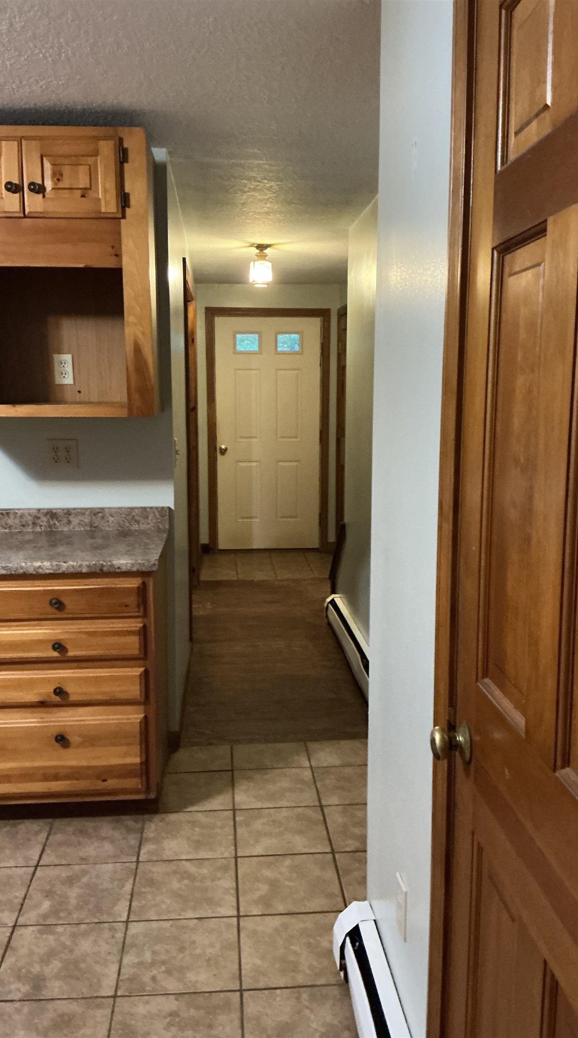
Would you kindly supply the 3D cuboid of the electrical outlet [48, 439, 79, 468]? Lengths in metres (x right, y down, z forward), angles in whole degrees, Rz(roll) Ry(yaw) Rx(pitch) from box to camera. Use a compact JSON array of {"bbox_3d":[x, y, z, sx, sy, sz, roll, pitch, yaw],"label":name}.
[{"bbox_3d":[-0.867,-0.248,3.218,0.114,0.114,0.010,-1,9,-5],"label":"electrical outlet"}]

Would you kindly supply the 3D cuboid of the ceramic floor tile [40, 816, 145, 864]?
[{"bbox_3d":[-0.627,1.041,2.733,0.298,0.010,0.298,-1,8,-5],"label":"ceramic floor tile"}]

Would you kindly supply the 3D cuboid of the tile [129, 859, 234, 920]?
[{"bbox_3d":[-0.302,1.082,2.460,0.298,0.010,0.298,-1,8,-5],"label":"tile"}]

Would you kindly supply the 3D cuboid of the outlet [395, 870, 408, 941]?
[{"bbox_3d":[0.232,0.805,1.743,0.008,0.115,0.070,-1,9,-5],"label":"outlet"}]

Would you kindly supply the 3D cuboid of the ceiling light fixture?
[{"bbox_3d":[-0.177,-1.611,5.347,0.145,0.260,0.145,-1,8,-5],"label":"ceiling light fixture"}]

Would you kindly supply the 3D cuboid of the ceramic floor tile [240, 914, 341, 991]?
[{"bbox_3d":[0.022,1.123,2.187,0.298,0.010,0.298,-1,8,-5],"label":"ceramic floor tile"}]

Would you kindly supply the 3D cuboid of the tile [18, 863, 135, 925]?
[{"bbox_3d":[-0.622,1.118,2.508,0.305,0.010,0.294,-1,9,-5],"label":"tile"}]

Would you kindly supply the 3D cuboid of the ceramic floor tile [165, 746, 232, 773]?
[{"bbox_3d":[-0.359,0.954,3.323,0.270,0.010,0.245,-1,8,-5],"label":"ceramic floor tile"}]

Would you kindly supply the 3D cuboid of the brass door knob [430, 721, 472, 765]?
[{"bbox_3d":[0.239,0.338,1.263,0.062,0.062,0.062,-1,8,-5],"label":"brass door knob"}]

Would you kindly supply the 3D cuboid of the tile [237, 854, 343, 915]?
[{"bbox_3d":[-0.001,1.111,2.559,0.305,0.010,0.294,-1,9,-5],"label":"tile"}]

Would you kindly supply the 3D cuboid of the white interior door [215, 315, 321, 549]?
[{"bbox_3d":[-0.180,-0.737,7.423,0.914,2.032,0.045,-1,8,-5],"label":"white interior door"}]

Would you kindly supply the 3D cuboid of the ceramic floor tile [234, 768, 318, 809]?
[{"bbox_3d":[-0.051,1.014,3.148,0.305,0.010,0.294,-1,9,-5],"label":"ceramic floor tile"}]

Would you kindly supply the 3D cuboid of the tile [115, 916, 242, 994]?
[{"bbox_3d":[-0.287,1.163,2.239,0.305,0.010,0.294,-1,9,-5],"label":"tile"}]

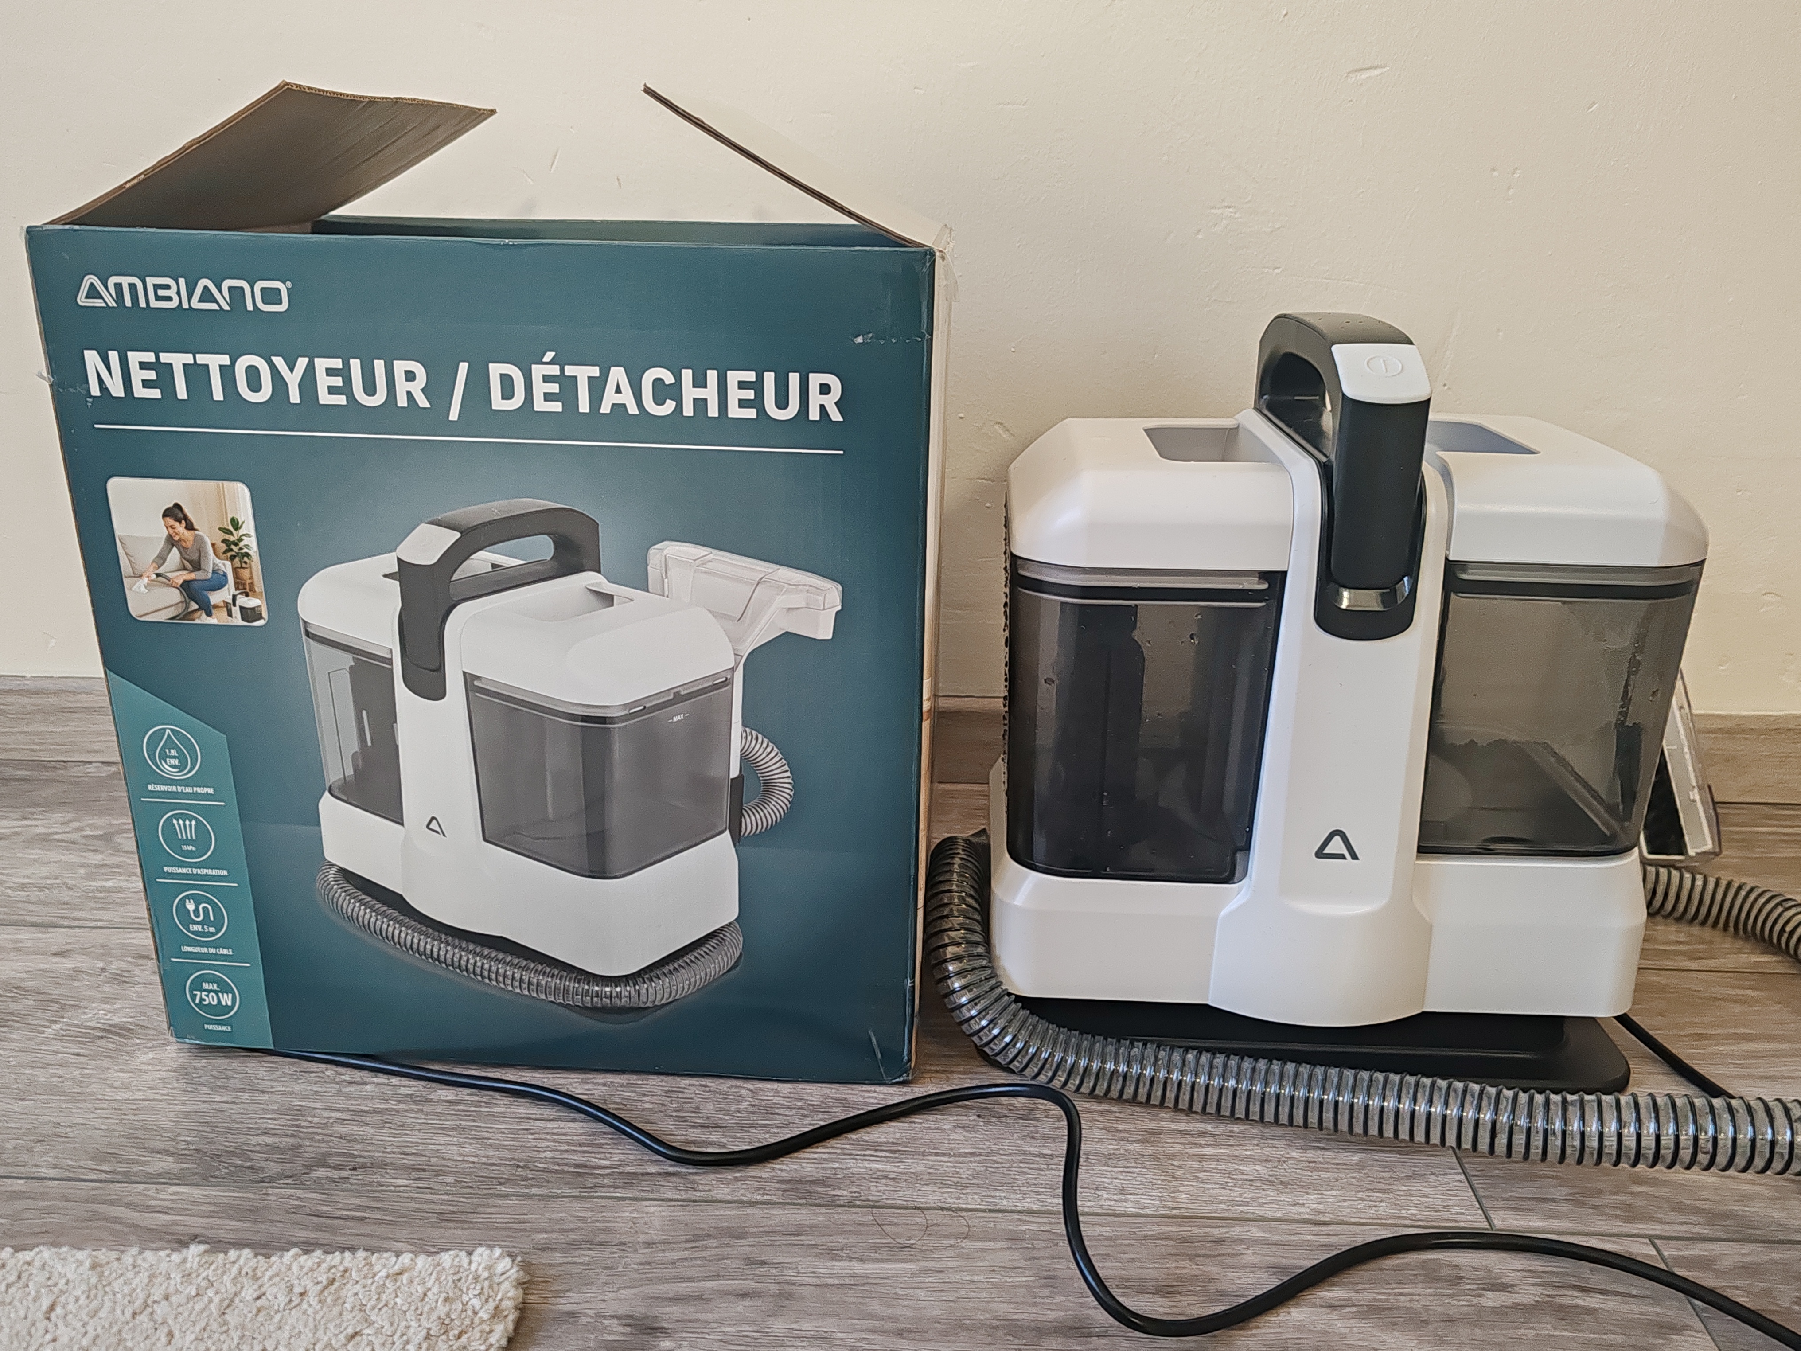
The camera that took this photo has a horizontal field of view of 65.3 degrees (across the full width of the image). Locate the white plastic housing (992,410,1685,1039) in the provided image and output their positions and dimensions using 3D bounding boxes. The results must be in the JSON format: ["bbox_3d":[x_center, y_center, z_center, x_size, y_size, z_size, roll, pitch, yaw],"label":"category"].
[{"bbox_3d":[0.208,0.011,0.728,0.319,0.273,0.188,1,20,2],"label":"white plastic housing"}]

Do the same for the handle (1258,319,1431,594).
[{"bbox_3d":[0.209,-0.119,0.686,0.039,0.117,0.175,1,20,2],"label":"handle"}]

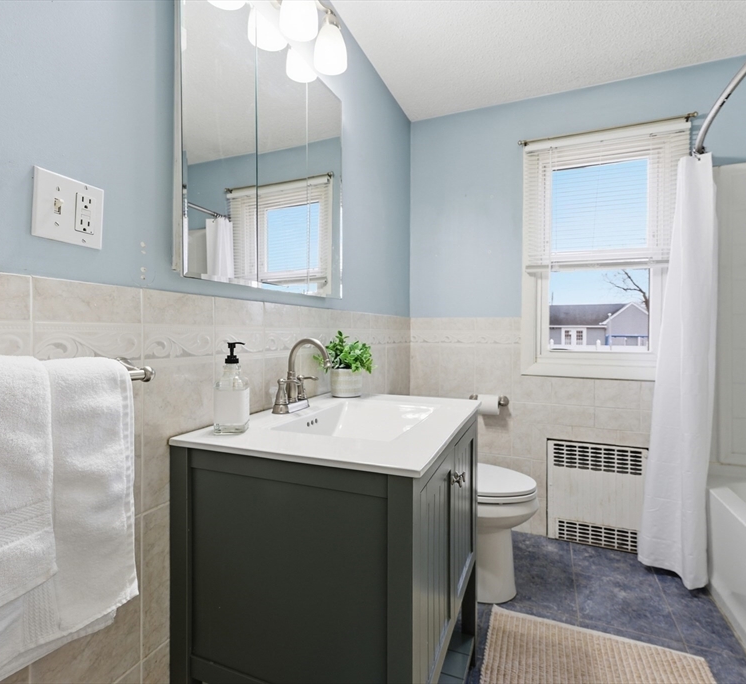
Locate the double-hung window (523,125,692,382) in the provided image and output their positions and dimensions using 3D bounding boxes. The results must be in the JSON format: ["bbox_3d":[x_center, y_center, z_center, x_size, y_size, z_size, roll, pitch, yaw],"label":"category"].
[{"bbox_3d":[1.183,-0.439,2.094,0.748,1.264,0.100,1,1,24],"label":"double-hung window"}]

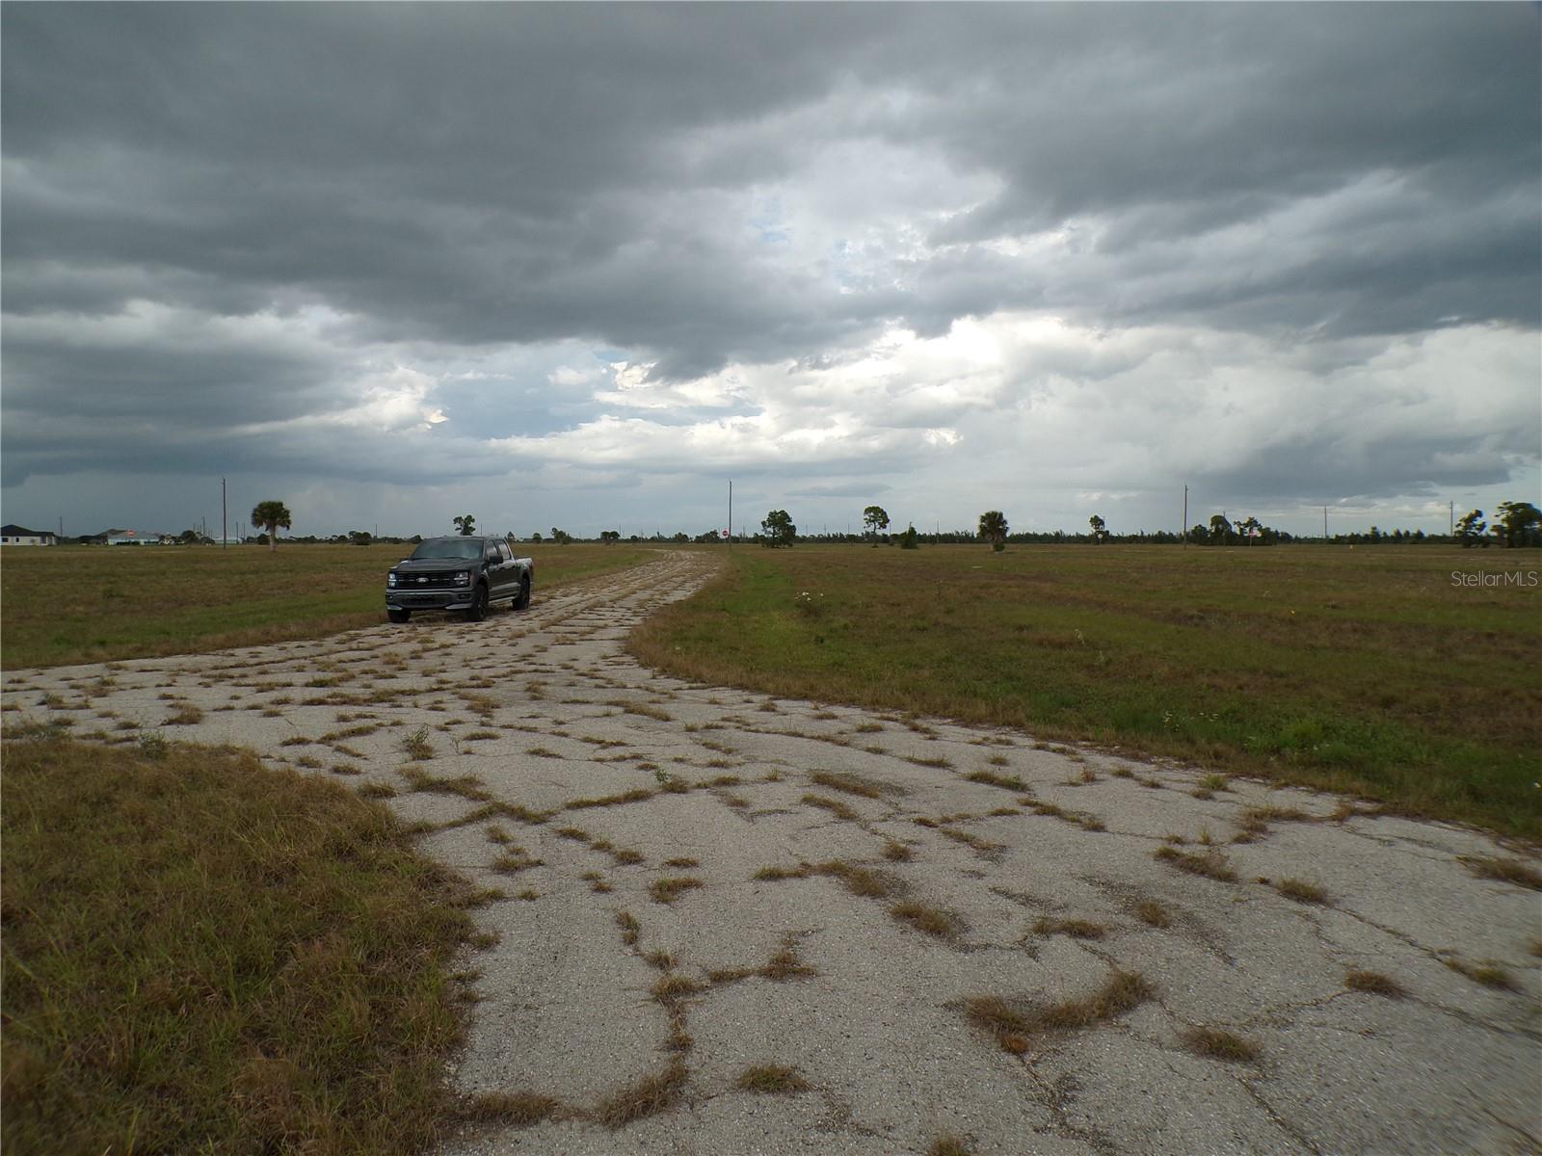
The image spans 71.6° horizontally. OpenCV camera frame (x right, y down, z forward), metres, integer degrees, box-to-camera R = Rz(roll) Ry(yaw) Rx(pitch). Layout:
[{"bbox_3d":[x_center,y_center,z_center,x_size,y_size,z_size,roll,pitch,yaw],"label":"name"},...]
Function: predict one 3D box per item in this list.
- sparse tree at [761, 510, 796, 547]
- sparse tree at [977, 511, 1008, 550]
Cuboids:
[{"bbox_3d":[1.160,-6.960,153.000,4.910,5.460,4.770,0,2,0],"label":"sparse tree"},{"bbox_3d":[25.240,-5.260,121.000,3.370,4.530,3.270,0,2,0],"label":"sparse tree"}]

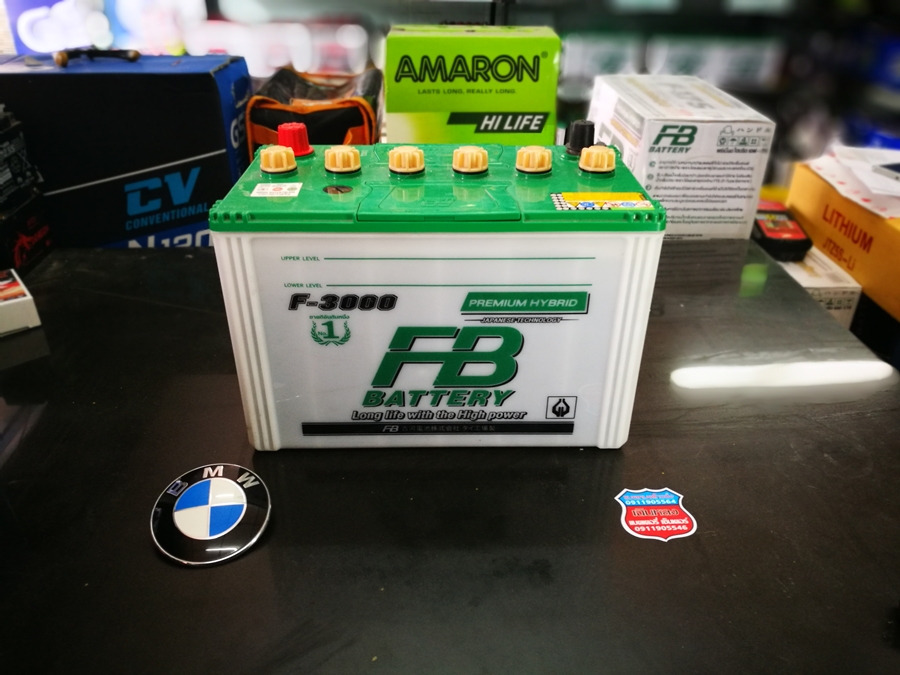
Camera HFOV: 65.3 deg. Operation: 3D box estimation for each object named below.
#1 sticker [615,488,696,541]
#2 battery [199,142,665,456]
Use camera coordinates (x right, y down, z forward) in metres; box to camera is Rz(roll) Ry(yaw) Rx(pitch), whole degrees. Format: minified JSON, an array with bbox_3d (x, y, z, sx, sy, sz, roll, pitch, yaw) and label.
[{"bbox_3d":[0.148,0.127,0.505,0.053,0.001,0.055,0,30,-1],"label":"sticker"},{"bbox_3d":[-0.009,-0.042,0.586,0.305,0.209,0.171,0,30,-1],"label":"battery"}]

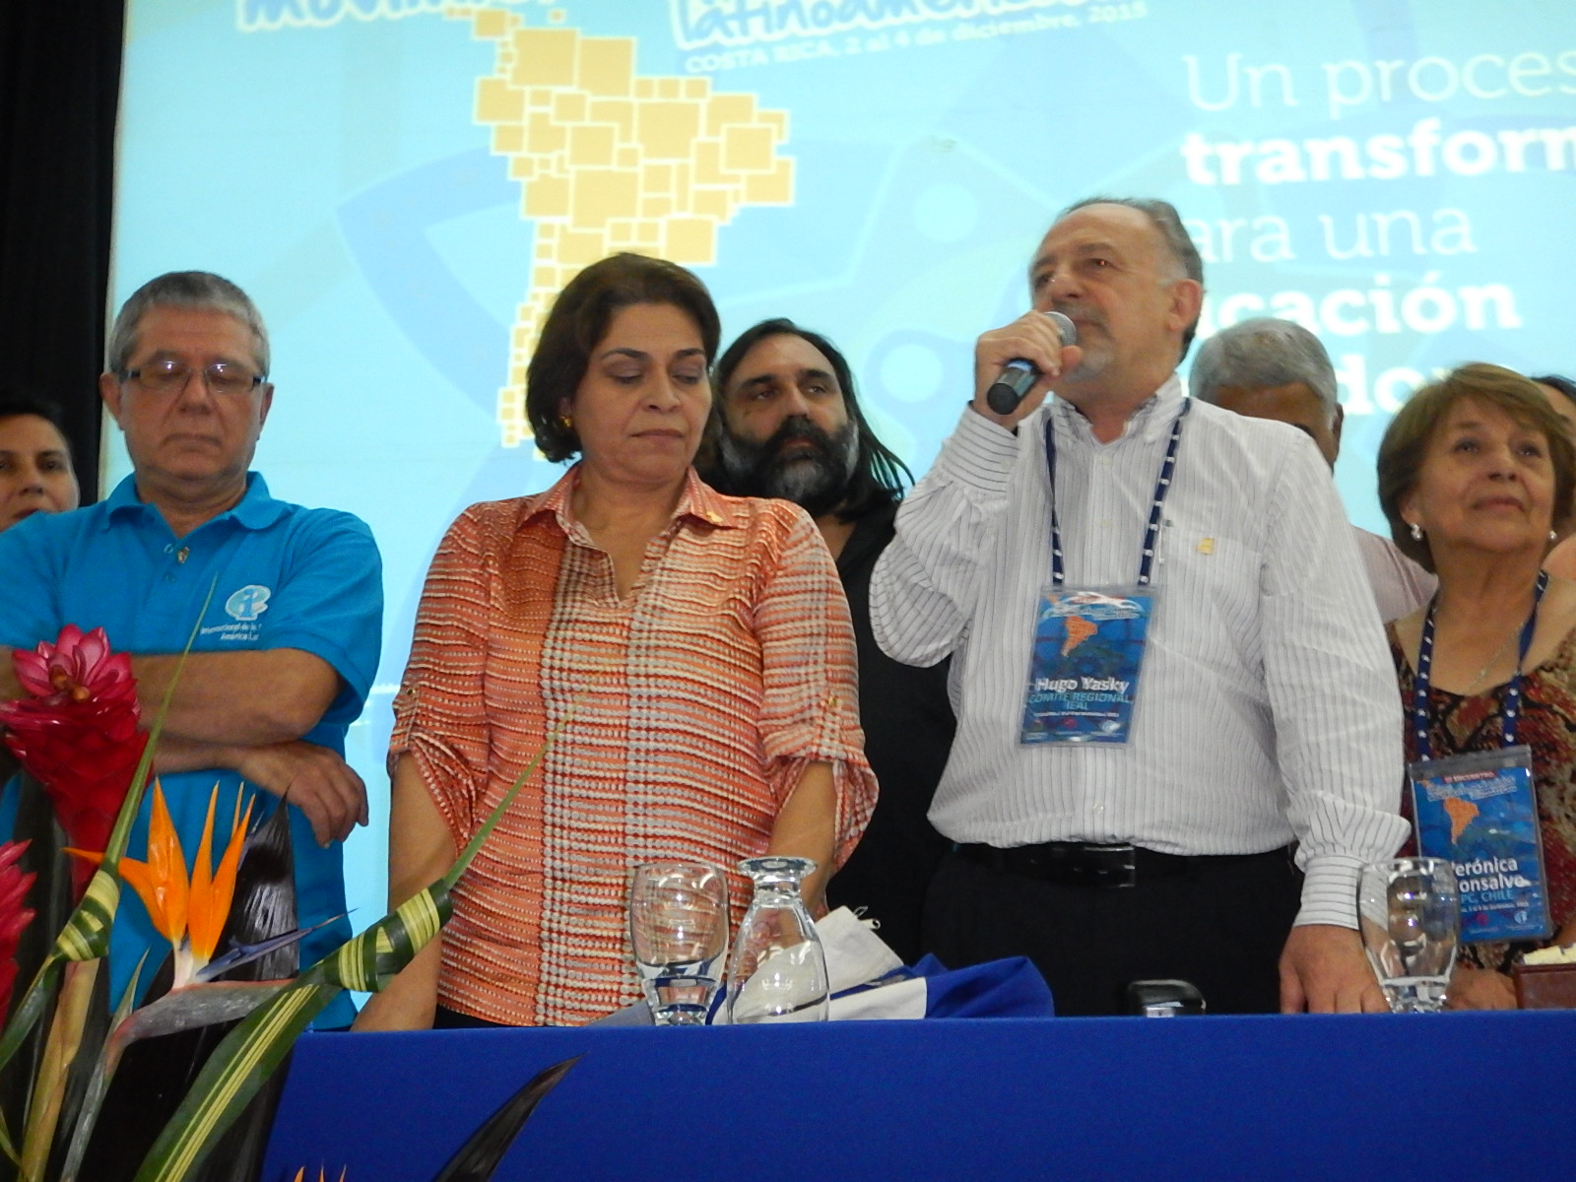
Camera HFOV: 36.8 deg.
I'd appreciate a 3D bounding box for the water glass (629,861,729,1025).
[{"bbox_3d":[-0.090,0.307,1.960,0.082,0.162,0.082,0,-14,0],"label":"water glass"}]

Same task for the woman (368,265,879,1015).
[{"bbox_3d":[-0.155,0.413,2.309,0.500,1.620,0.400,0,-14,2],"label":"woman"}]

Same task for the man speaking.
[{"bbox_3d":[0.350,0.377,2.412,0.550,1.740,0.440,-4,-15,14],"label":"man speaking"}]

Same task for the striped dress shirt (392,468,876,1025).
[{"bbox_3d":[-0.155,0.149,2.408,0.490,0.610,0.310,0,-14,2],"label":"striped dress shirt"}]

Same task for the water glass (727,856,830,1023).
[{"bbox_3d":[-0.008,0.302,1.950,0.082,0.162,0.082,0,-14,0],"label":"water glass"}]

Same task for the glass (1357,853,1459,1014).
[{"bbox_3d":[0.509,0.300,1.930,0.082,0.162,0.082,0,-14,0],"label":"glass"}]

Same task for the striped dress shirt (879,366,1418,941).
[{"bbox_3d":[0.355,0.058,2.472,0.530,0.670,0.400,-4,-15,14],"label":"striped dress shirt"}]

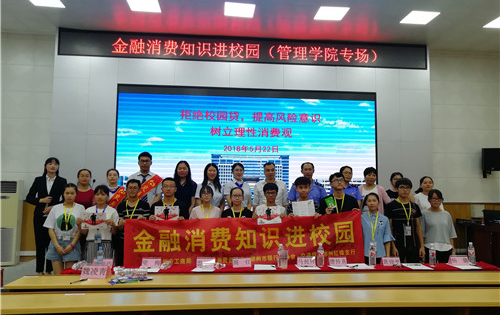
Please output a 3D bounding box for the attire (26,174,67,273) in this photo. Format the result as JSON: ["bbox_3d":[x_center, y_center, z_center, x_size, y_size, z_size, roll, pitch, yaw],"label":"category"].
[{"bbox_3d":[-2.706,0.900,5.144,0.500,1.340,0.280,2,-6,-14],"label":"attire"}]

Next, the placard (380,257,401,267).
[{"bbox_3d":[1.465,1.082,4.075,0.192,0.096,0.080,1,-5,-5],"label":"placard"}]

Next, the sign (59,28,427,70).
[{"bbox_3d":[-0.004,-2.298,8.432,7.925,0.555,0.120,1,-3,-5],"label":"sign"}]

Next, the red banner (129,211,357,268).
[{"bbox_3d":[-0.037,0.971,4.457,2.727,0.650,0.100,-1,-6,-5],"label":"red banner"}]

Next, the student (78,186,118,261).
[{"bbox_3d":[-1.796,1.129,4.541,0.460,1.580,0.350,2,-6,-12],"label":"student"}]

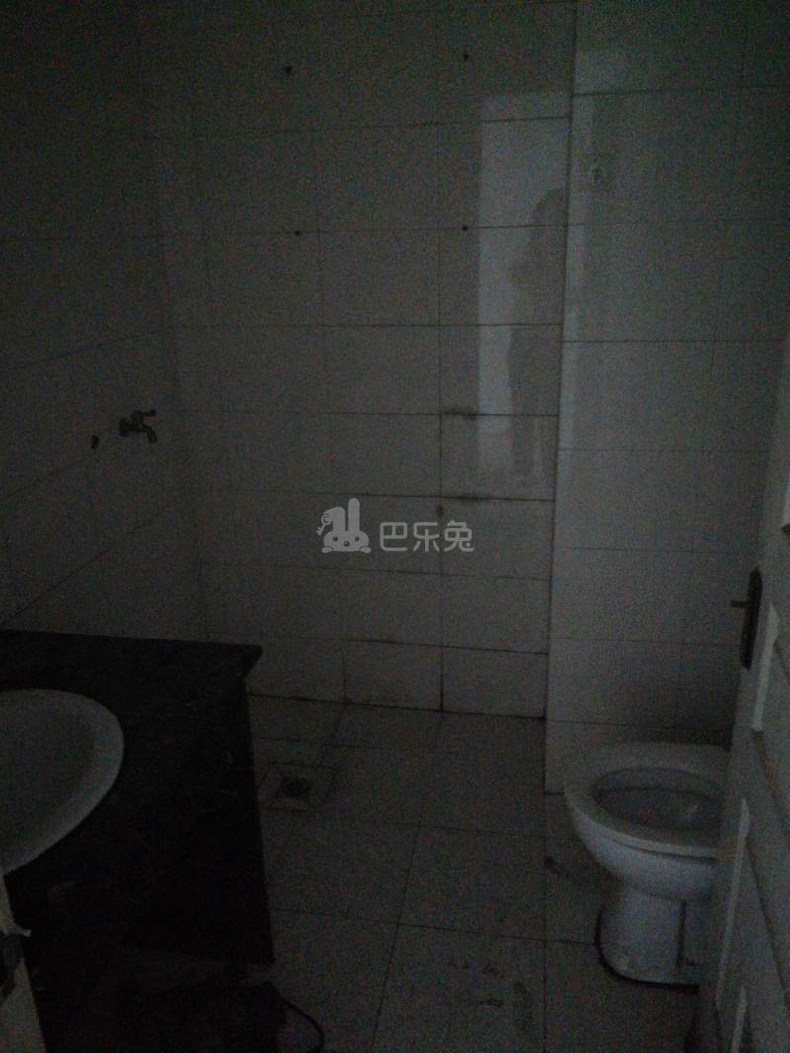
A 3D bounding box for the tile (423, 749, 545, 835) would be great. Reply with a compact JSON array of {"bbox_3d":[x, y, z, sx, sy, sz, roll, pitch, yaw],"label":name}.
[{"bbox_3d":[0.257,0.750,2.324,0.330,0.010,0.330,2,20,10],"label":"tile"}]

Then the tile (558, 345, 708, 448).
[{"bbox_3d":[0.549,-0.299,1.897,0.330,0.250,0.010,2,20,10],"label":"tile"}]

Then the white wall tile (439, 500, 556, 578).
[{"bbox_3d":[0.305,0.036,2.471,0.330,0.251,0.010,2,21,10],"label":"white wall tile"}]

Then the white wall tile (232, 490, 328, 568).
[{"bbox_3d":[-0.345,0.013,2.583,0.330,0.251,0.010,2,21,10],"label":"white wall tile"}]

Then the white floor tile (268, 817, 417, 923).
[{"bbox_3d":[-0.125,0.849,2.053,0.330,0.010,0.327,2,20,9],"label":"white floor tile"}]

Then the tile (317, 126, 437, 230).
[{"bbox_3d":[-0.048,-0.922,2.186,0.330,0.250,0.010,2,20,10],"label":"tile"}]

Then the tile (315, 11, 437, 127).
[{"bbox_3d":[-0.055,-1.158,2.100,0.330,0.250,0.010,2,20,10],"label":"tile"}]

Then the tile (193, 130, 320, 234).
[{"bbox_3d":[-0.375,-0.935,2.249,0.330,0.251,0.012,2,21,10],"label":"tile"}]

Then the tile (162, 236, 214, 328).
[{"bbox_3d":[-0.591,-0.702,2.363,0.121,0.250,0.010,2,21,10],"label":"tile"}]

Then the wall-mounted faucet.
[{"bbox_3d":[-0.670,-0.266,2.162,0.106,0.086,0.050,2,21,10],"label":"wall-mounted faucet"}]

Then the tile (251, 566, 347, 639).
[{"bbox_3d":[-0.340,0.250,2.674,0.330,0.250,0.010,2,20,10],"label":"tile"}]

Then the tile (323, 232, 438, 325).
[{"bbox_3d":[-0.041,-0.684,2.270,0.329,0.250,0.010,2,21,10],"label":"tile"}]

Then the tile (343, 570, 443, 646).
[{"bbox_3d":[-0.014,0.259,2.605,0.330,0.251,0.010,2,20,9],"label":"tile"}]

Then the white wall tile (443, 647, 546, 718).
[{"bbox_3d":[0.318,0.496,2.634,0.330,0.230,0.010,2,20,9],"label":"white wall tile"}]

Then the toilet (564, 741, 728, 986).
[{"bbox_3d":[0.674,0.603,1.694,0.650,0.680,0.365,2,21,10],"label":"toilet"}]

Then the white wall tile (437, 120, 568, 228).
[{"bbox_3d":[0.275,-0.910,2.128,0.324,0.250,0.010,2,21,10],"label":"white wall tile"}]

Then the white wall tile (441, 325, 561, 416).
[{"bbox_3d":[0.289,-0.438,2.302,0.324,0.250,0.010,2,21,10],"label":"white wall tile"}]

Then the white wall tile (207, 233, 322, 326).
[{"bbox_3d":[-0.368,-0.699,2.336,0.330,0.251,0.012,2,21,10],"label":"white wall tile"}]

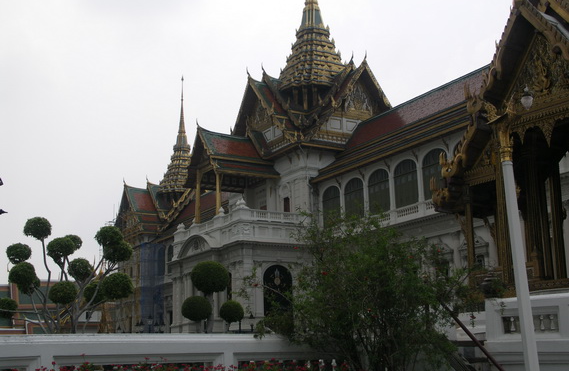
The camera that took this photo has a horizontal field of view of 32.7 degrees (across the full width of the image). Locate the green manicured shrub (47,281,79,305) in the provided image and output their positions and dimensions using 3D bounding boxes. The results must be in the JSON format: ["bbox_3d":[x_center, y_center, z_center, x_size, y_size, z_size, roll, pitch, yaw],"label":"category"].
[{"bbox_3d":[-4.779,2.322,21.000,0.617,0.509,0.617,6,-15,-31],"label":"green manicured shrub"}]

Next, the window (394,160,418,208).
[{"bbox_3d":[8.662,-0.175,68.321,0.300,3.347,2.583,6,-15,-31],"label":"window"}]

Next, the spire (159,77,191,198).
[{"bbox_3d":[-11.488,-5.597,109.586,4.500,14.028,4.500,6,-15,-31],"label":"spire"}]

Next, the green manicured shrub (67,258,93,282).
[{"bbox_3d":[-4.511,1.884,21.500,0.554,0.532,0.554,6,-15,-31],"label":"green manicured shrub"}]

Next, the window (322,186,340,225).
[{"bbox_3d":[3.803,1.763,76.186,0.300,3.347,2.583,6,-15,-31],"label":"window"}]

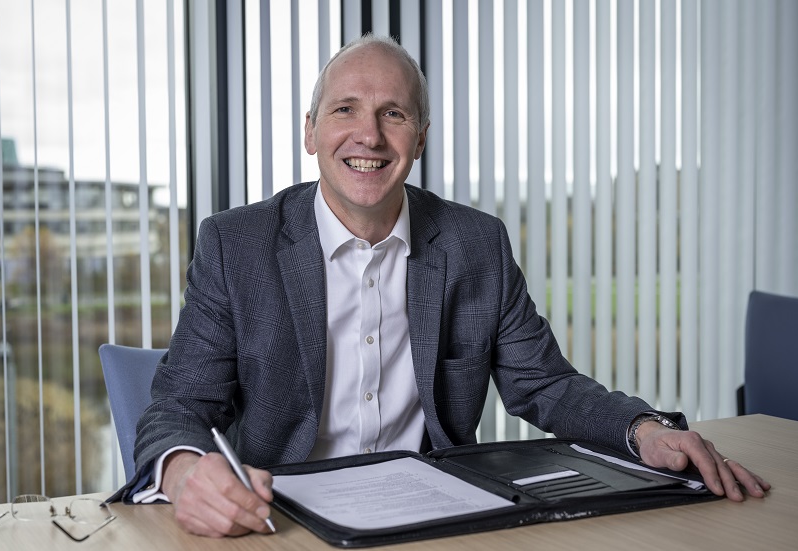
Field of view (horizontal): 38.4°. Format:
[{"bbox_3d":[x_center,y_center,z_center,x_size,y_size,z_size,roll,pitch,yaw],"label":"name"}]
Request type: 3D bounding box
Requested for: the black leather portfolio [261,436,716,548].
[{"bbox_3d":[0.104,0.253,1.419,0.510,0.025,0.315,-2,3,-24],"label":"black leather portfolio"}]

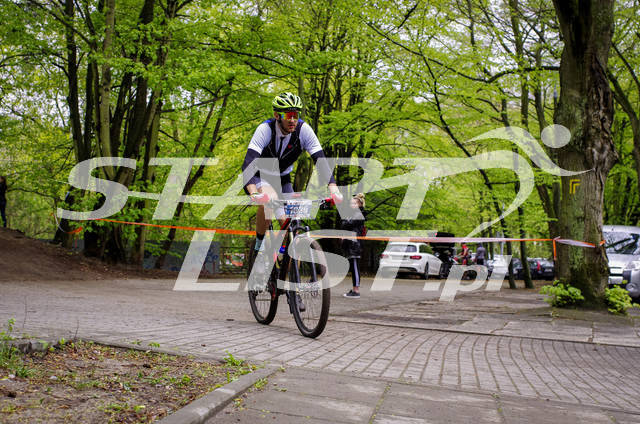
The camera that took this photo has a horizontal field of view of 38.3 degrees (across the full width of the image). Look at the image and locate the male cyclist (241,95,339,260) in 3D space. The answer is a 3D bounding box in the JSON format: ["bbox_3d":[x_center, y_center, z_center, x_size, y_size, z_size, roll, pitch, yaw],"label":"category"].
[{"bbox_3d":[-0.270,-0.100,7.350,0.760,1.660,0.820,1,-3,-22],"label":"male cyclist"}]

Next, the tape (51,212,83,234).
[{"bbox_3d":[-4.981,0.227,18.200,0.620,0.430,0.200,0,-3,-6],"label":"tape"}]

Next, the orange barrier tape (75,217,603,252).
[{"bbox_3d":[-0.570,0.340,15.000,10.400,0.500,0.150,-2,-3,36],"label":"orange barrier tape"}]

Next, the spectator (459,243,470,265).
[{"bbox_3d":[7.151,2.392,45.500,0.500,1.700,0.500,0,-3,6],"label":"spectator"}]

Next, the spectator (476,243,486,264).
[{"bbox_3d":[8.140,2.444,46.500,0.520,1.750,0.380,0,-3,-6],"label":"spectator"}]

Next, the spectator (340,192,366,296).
[{"bbox_3d":[0.523,0.523,14.400,0.420,1.660,0.470,0,-3,-7],"label":"spectator"}]

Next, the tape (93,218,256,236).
[{"bbox_3d":[-2.720,0.260,16.500,4.100,0.380,0.100,-2,-3,36],"label":"tape"}]

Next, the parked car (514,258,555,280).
[{"bbox_3d":[14.100,3.720,59.500,1.760,1.470,4.300,0,-3,-8],"label":"parked car"}]

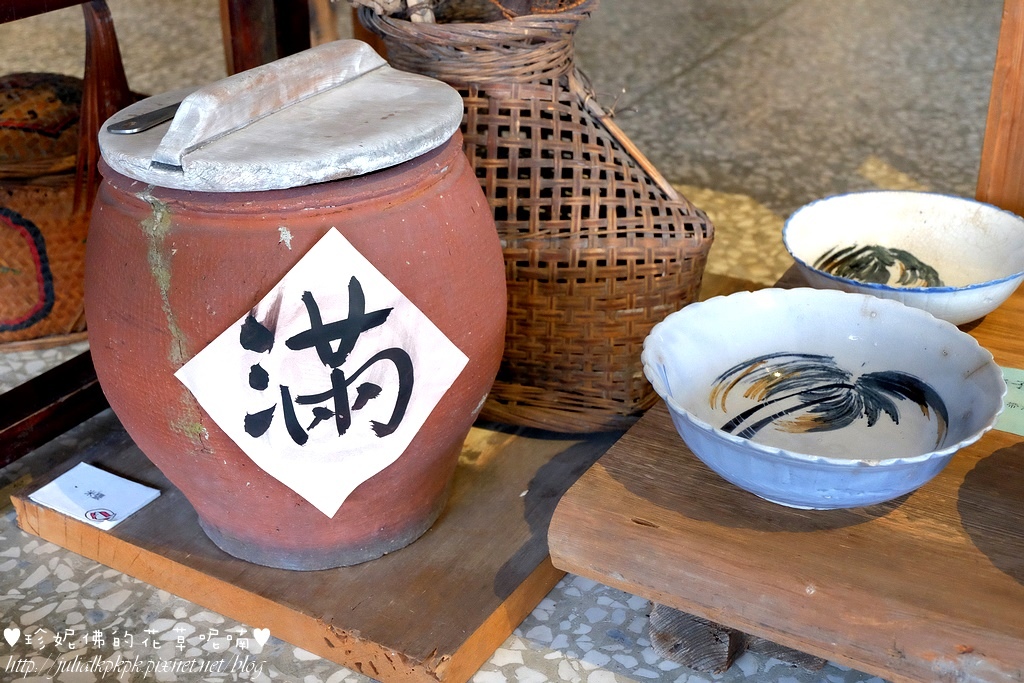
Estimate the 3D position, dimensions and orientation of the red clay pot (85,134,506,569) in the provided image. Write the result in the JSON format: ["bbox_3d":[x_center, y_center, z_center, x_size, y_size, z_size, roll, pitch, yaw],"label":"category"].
[{"bbox_3d":[-0.161,-0.016,0.964,0.316,0.321,0.316,0,28,0],"label":"red clay pot"}]

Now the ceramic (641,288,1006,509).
[{"bbox_3d":[0.222,0.050,0.915,0.252,0.078,0.252,0,28,0],"label":"ceramic"}]

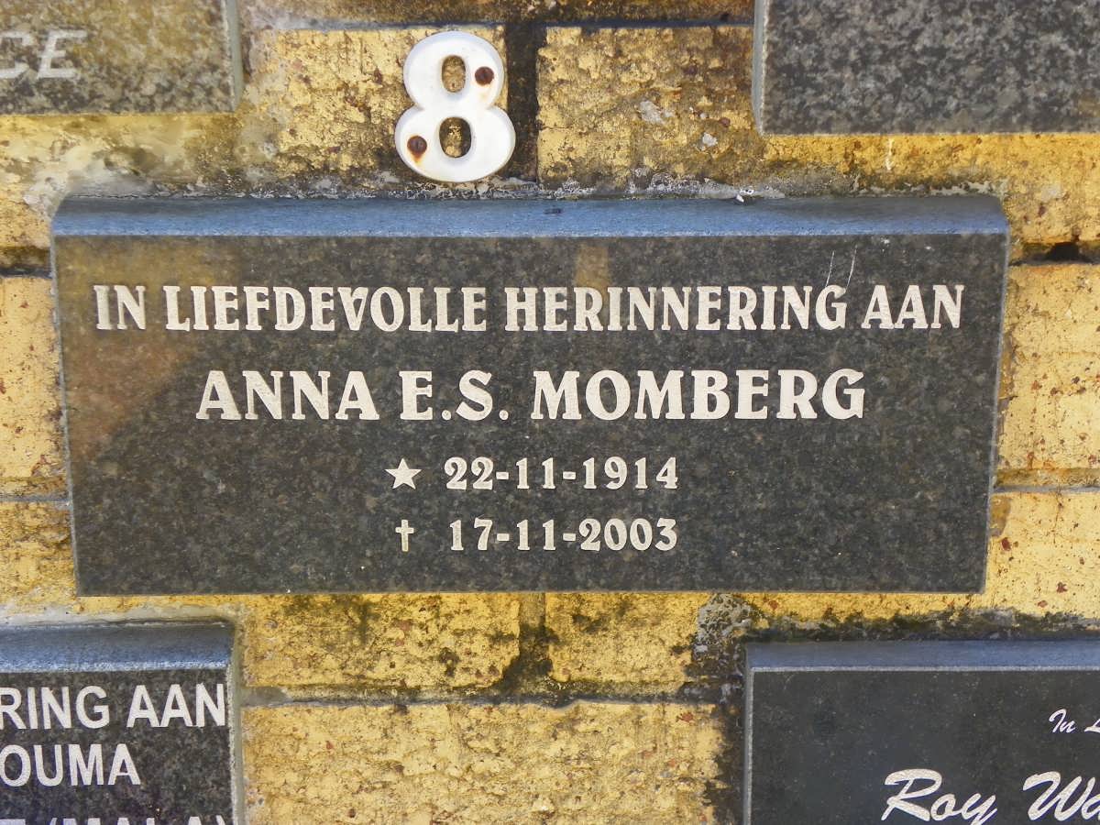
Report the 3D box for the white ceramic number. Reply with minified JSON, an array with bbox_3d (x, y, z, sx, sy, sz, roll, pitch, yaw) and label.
[{"bbox_3d":[-0.032,-0.101,0.969,0.039,0.050,0.008,0,23,0],"label":"white ceramic number"}]

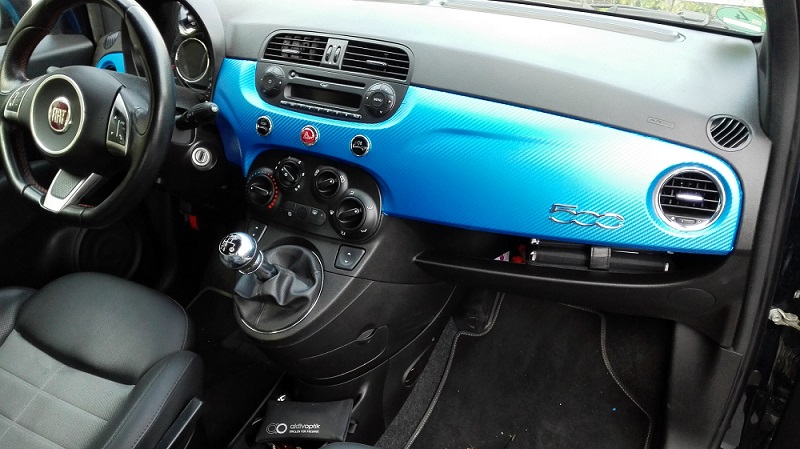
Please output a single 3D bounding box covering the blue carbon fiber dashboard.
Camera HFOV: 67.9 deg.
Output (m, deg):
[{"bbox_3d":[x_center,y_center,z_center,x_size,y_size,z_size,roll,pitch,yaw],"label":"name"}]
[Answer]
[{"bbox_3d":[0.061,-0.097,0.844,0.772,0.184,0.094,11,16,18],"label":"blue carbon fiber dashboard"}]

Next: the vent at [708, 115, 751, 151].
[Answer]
[{"bbox_3d":[0.424,-0.115,0.772,0.058,0.025,0.058,1,69,2],"label":"vent"}]

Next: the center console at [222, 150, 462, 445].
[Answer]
[{"bbox_3d":[-0.121,0.112,1.021,0.280,0.500,0.370,14,35,21],"label":"center console"}]

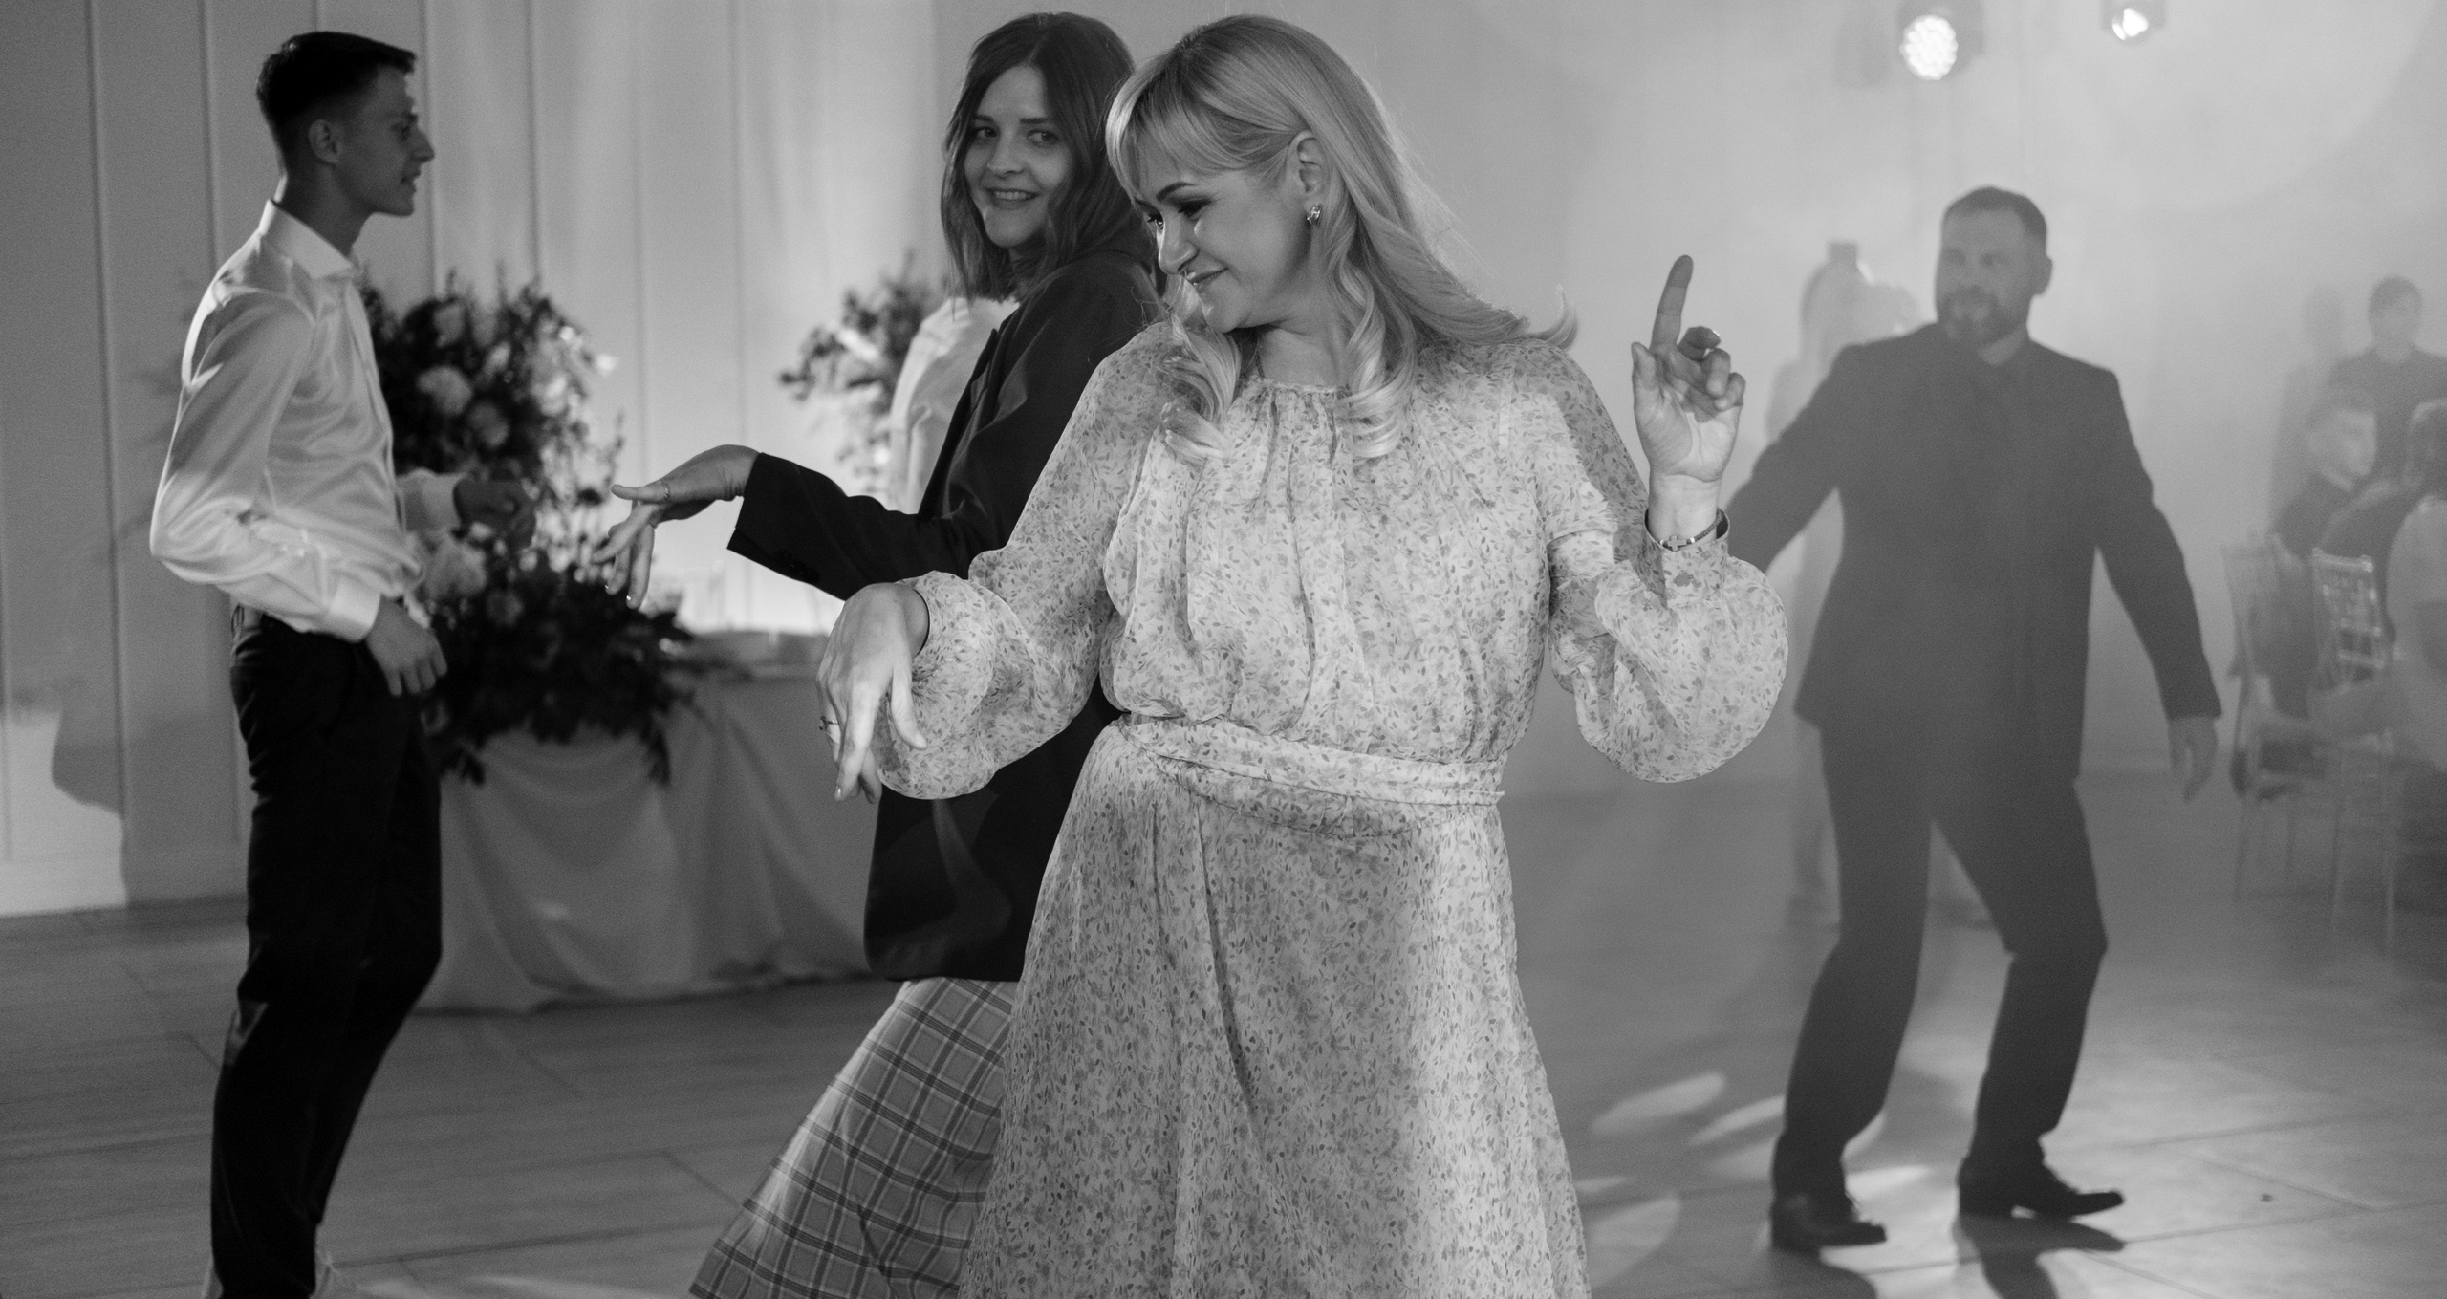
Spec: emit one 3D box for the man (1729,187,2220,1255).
[{"bbox_3d":[1.125,0.100,5.700,0.800,1.660,0.460,-2,4,-16],"label":"man"}]

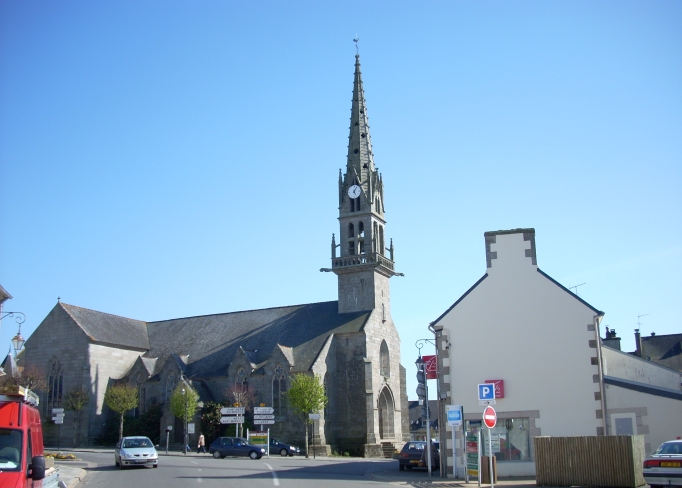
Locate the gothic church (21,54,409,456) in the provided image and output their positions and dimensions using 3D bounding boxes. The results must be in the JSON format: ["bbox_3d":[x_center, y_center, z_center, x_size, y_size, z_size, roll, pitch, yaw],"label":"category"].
[{"bbox_3d":[-10.973,1.625,72.766,34.200,37.890,23.010,-8,-16,26],"label":"gothic church"}]

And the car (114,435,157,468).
[{"bbox_3d":[-10.073,10.322,36.178,1.700,1.420,4.150,4,-15,-20],"label":"car"}]

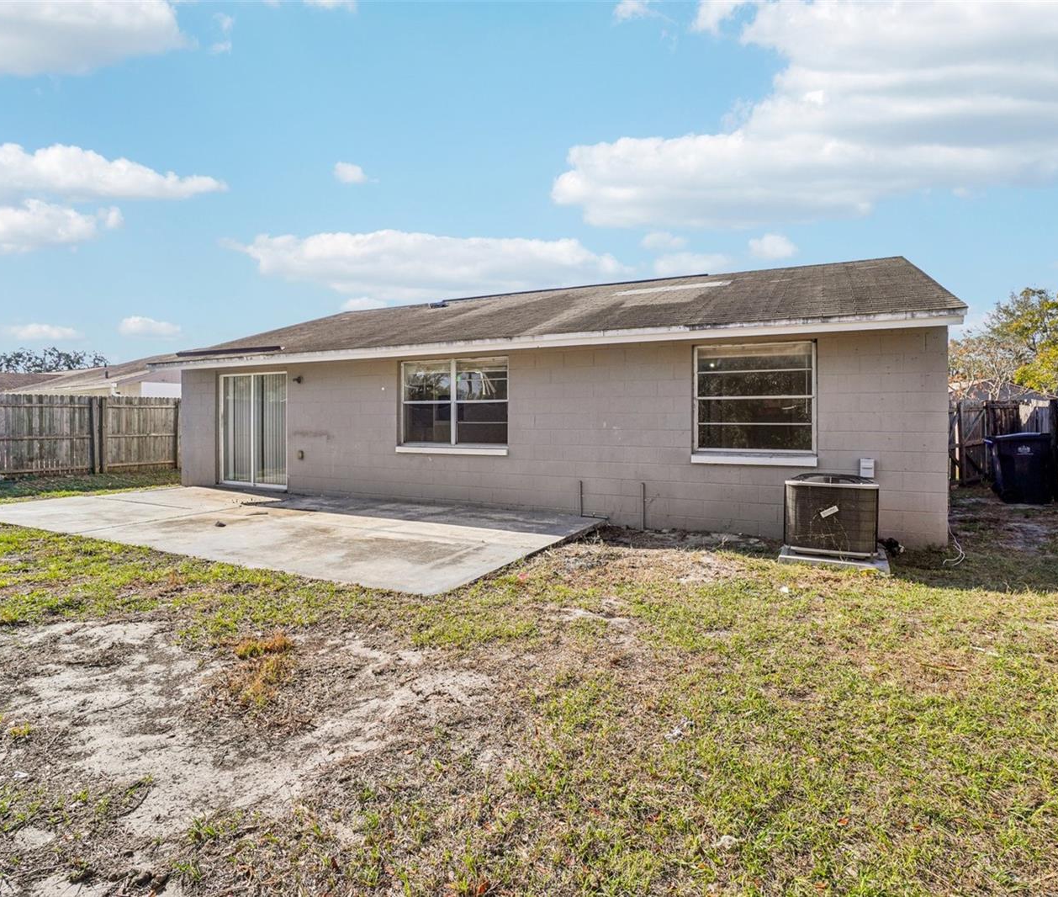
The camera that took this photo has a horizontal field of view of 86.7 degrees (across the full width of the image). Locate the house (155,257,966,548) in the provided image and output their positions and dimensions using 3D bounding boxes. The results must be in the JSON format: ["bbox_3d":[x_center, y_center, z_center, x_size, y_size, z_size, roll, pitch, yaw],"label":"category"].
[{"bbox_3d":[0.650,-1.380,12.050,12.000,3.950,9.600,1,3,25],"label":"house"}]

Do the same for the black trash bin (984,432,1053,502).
[{"bbox_3d":[7.600,0.285,8.700,0.770,1.060,0.640,1,3,22],"label":"black trash bin"}]

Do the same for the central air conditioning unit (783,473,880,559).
[{"bbox_3d":[2.870,0.575,5.380,0.750,0.670,0.750,1,3,25],"label":"central air conditioning unit"}]

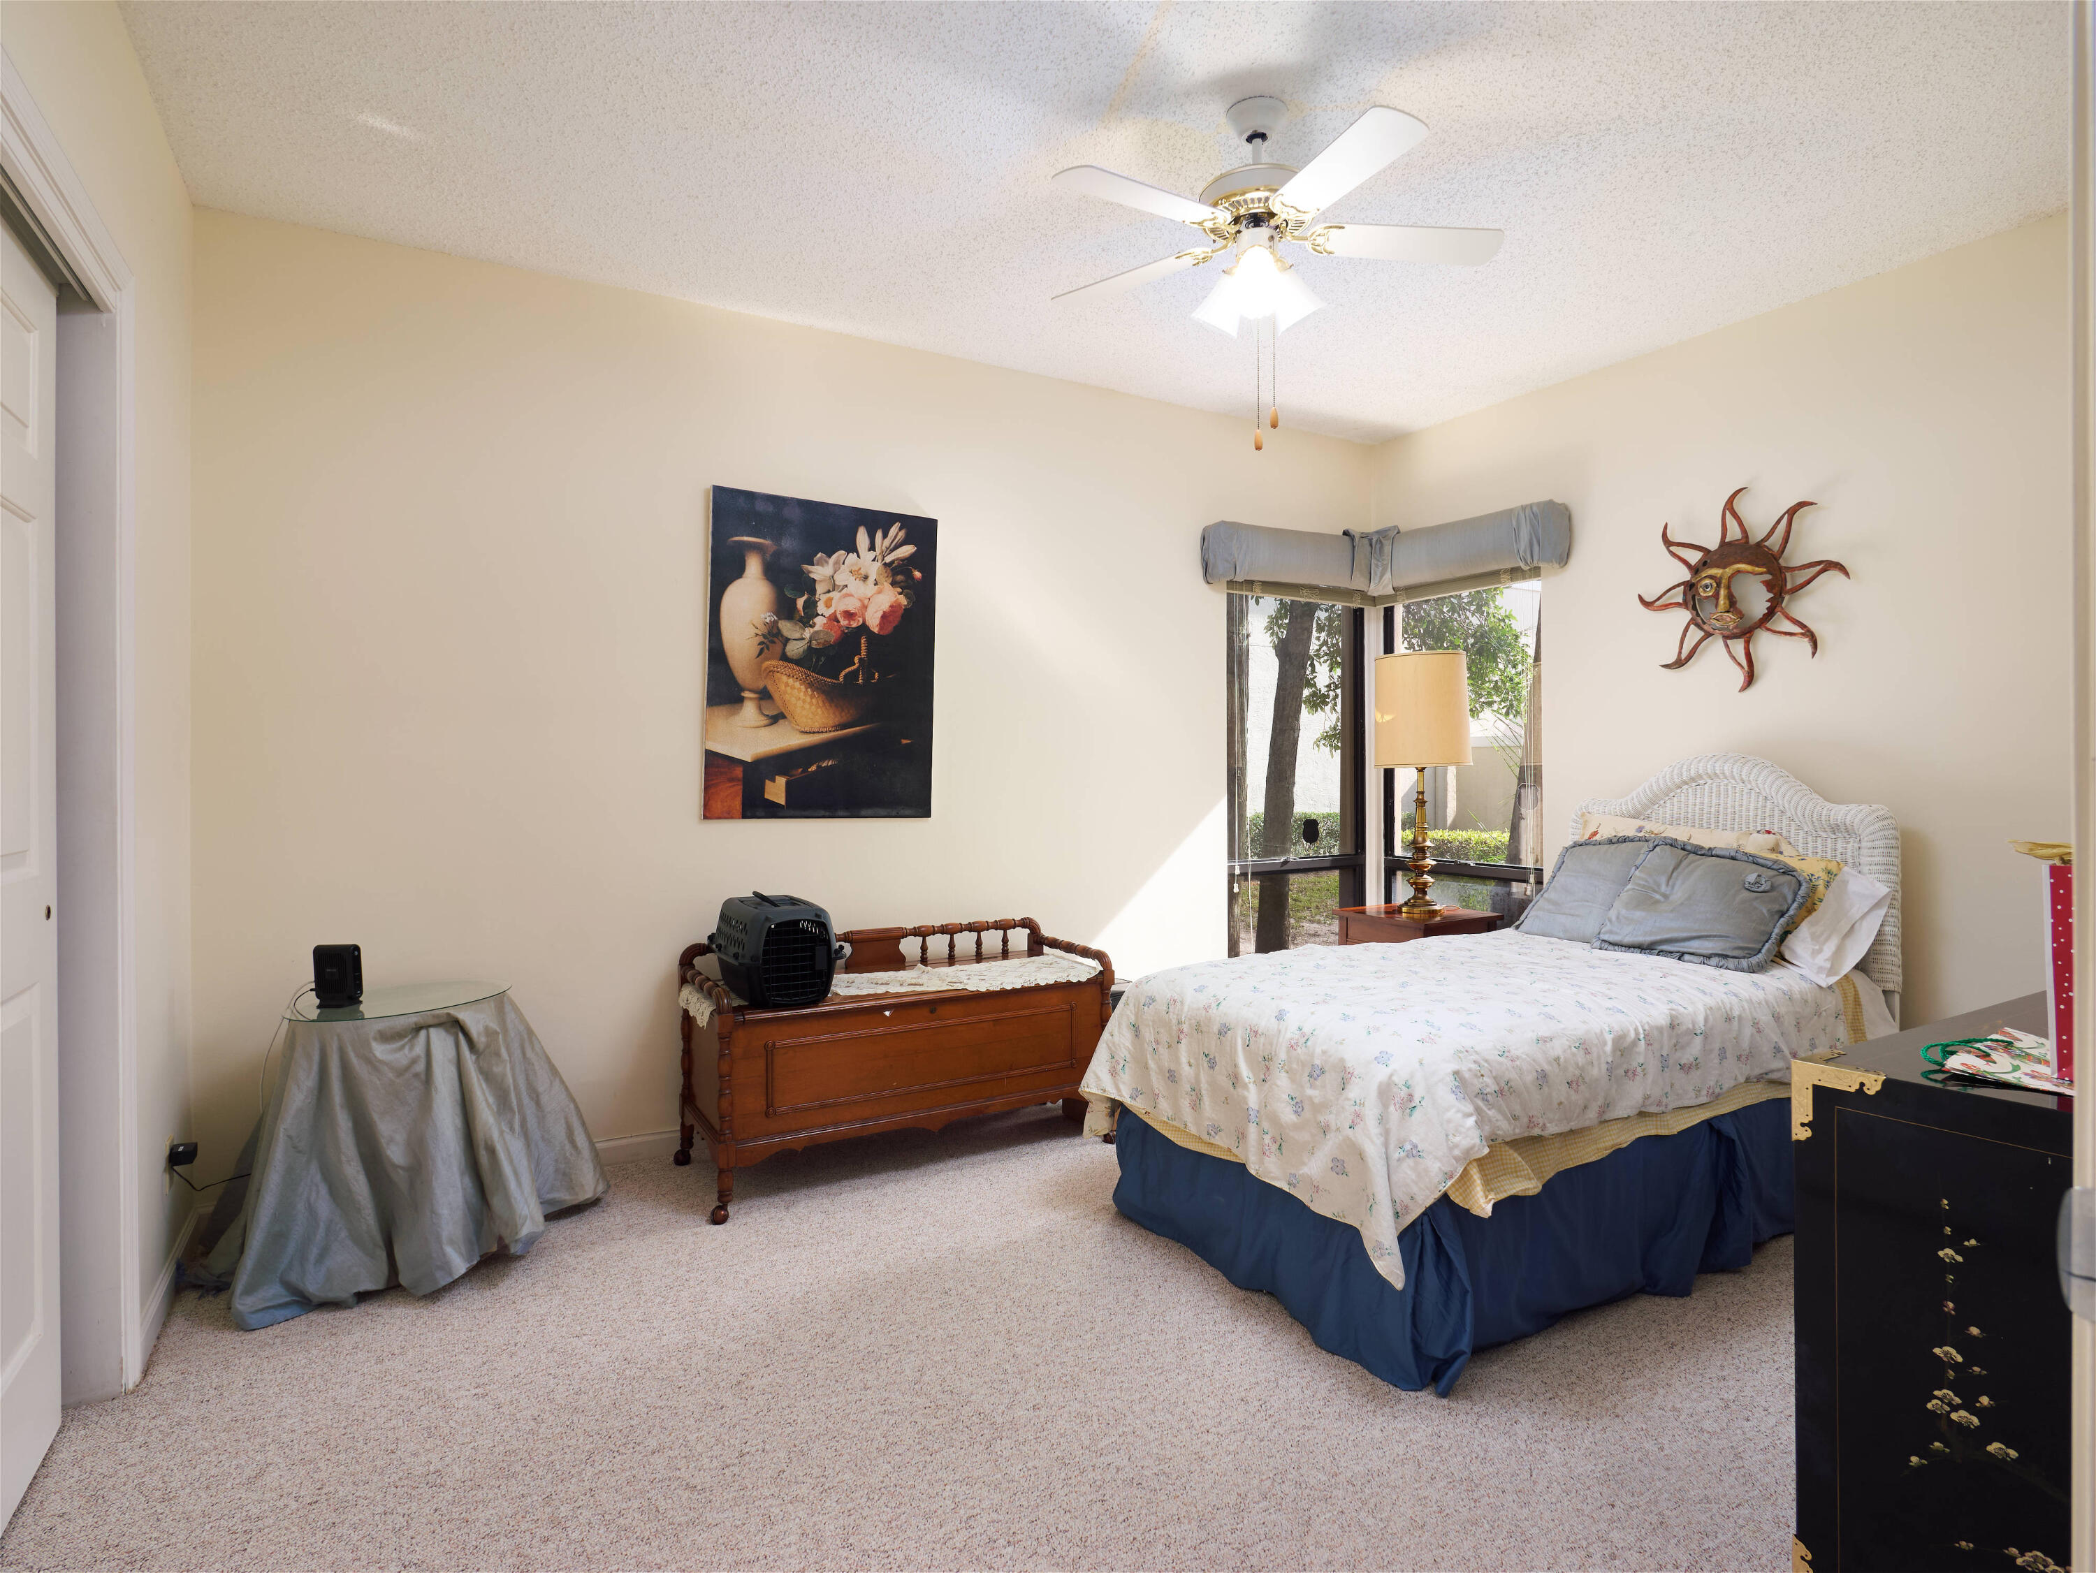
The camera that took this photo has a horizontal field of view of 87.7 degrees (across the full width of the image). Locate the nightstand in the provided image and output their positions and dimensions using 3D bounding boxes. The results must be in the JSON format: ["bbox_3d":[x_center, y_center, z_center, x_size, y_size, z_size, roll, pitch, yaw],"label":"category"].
[{"bbox_3d":[1.410,0.804,4.178,0.430,0.620,0.460,0,0,-30],"label":"nightstand"}]

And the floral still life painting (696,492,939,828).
[{"bbox_3d":[-0.720,-0.405,3.532,0.755,1.012,0.035,1,-1,-30],"label":"floral still life painting"}]

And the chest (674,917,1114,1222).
[{"bbox_3d":[-0.449,0.797,3.329,1.250,0.655,0.550,0,0,-30],"label":"chest"}]

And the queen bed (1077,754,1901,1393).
[{"bbox_3d":[1.278,0.510,2.960,2.080,1.215,1.100,0,0,-30],"label":"queen bed"}]

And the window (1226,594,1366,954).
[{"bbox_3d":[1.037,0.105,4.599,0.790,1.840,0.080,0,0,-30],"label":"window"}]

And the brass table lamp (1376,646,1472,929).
[{"bbox_3d":[1.438,0.004,4.197,0.370,0.970,0.370,0,0,-30],"label":"brass table lamp"}]

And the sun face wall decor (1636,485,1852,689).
[{"bbox_3d":[2.170,-0.618,3.439,0.060,0.645,0.635,0,0,-30],"label":"sun face wall decor"}]

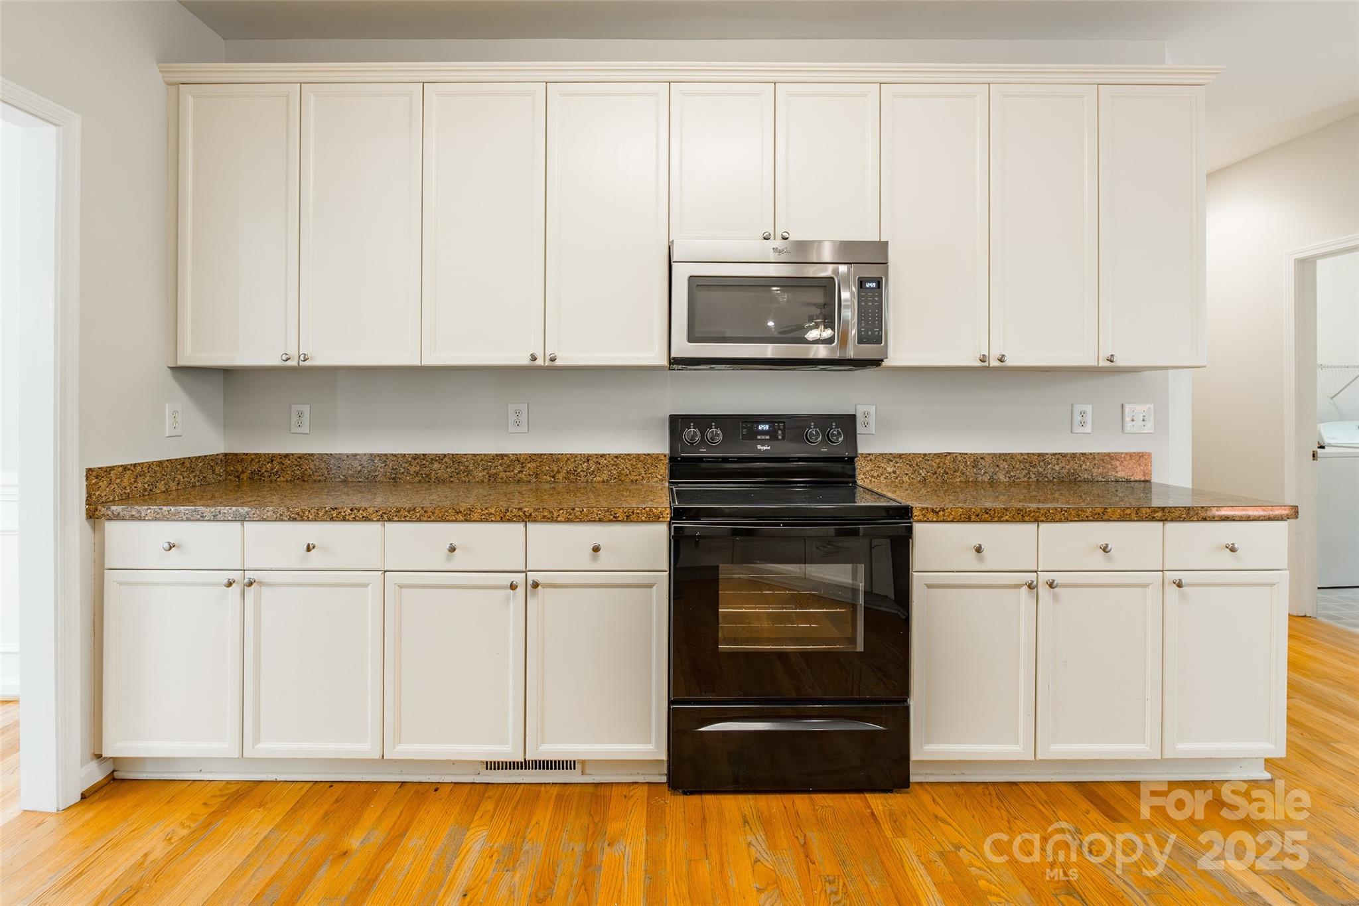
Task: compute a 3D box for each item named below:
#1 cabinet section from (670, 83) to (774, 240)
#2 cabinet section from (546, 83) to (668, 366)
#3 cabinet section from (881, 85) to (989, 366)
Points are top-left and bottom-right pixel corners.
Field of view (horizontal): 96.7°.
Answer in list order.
[{"bbox_3d":[0.154,-1.063,2.360,0.383,0.577,0.320,0,2,-1],"label":"cabinet section"},{"bbox_3d":[-0.264,-0.836,2.360,0.447,1.031,0.320,0,2,-1],"label":"cabinet section"},{"bbox_3d":[0.930,-0.834,2.360,0.398,1.027,0.320,0,2,-1],"label":"cabinet section"}]

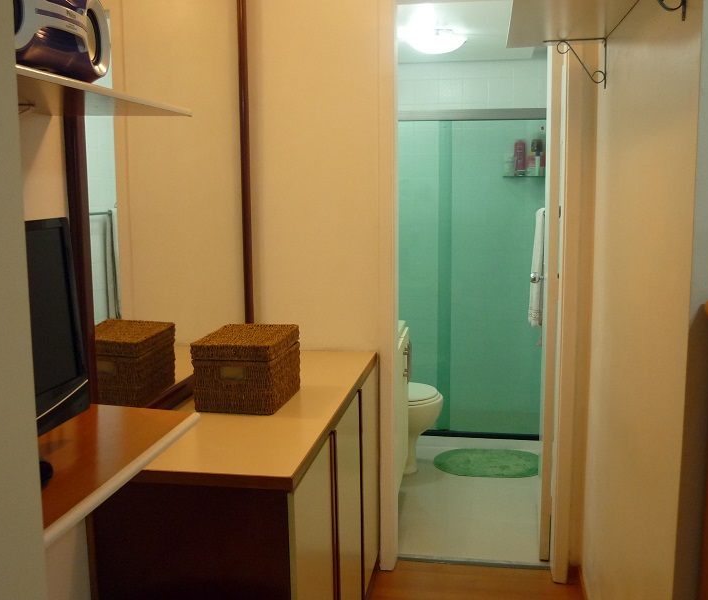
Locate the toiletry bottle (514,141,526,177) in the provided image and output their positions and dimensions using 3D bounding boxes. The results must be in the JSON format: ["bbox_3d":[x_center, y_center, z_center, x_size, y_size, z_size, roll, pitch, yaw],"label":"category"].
[{"bbox_3d":[1.022,-0.869,4.681,0.067,0.222,0.053,1,8,10],"label":"toiletry bottle"}]

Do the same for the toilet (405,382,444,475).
[{"bbox_3d":[0.208,0.668,4.022,0.530,0.420,0.370,1,8,10],"label":"toilet"}]

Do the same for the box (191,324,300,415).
[{"bbox_3d":[-0.304,0.197,2.226,0.228,0.197,0.299,1,8,10],"label":"box"}]

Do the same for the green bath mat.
[{"bbox_3d":[0.728,0.860,4.068,0.600,0.020,0.430,1,8,10],"label":"green bath mat"}]

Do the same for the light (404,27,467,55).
[{"bbox_3d":[0.415,-1.313,3.902,0.340,0.110,0.340,1,8,10],"label":"light"}]

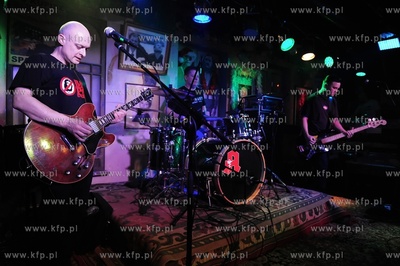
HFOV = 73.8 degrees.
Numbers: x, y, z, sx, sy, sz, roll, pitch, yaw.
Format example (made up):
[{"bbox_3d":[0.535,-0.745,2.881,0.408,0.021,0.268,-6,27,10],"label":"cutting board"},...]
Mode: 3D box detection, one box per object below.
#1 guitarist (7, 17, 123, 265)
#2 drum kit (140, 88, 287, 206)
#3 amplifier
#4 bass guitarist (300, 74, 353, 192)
[{"bbox_3d":[-0.800,0.140,1.630,0.500,1.680,0.620,1,1,20],"label":"guitarist"},{"bbox_3d":[0.080,0.100,2.880,1.550,1.100,1.300,0,1,-34],"label":"drum kit"},{"bbox_3d":[0.950,-0.400,3.720,0.520,0.250,0.290,0,1,-38],"label":"amplifier"},{"bbox_3d":[1.620,0.100,3.420,0.660,1.690,0.460,1,1,-9],"label":"bass guitarist"}]

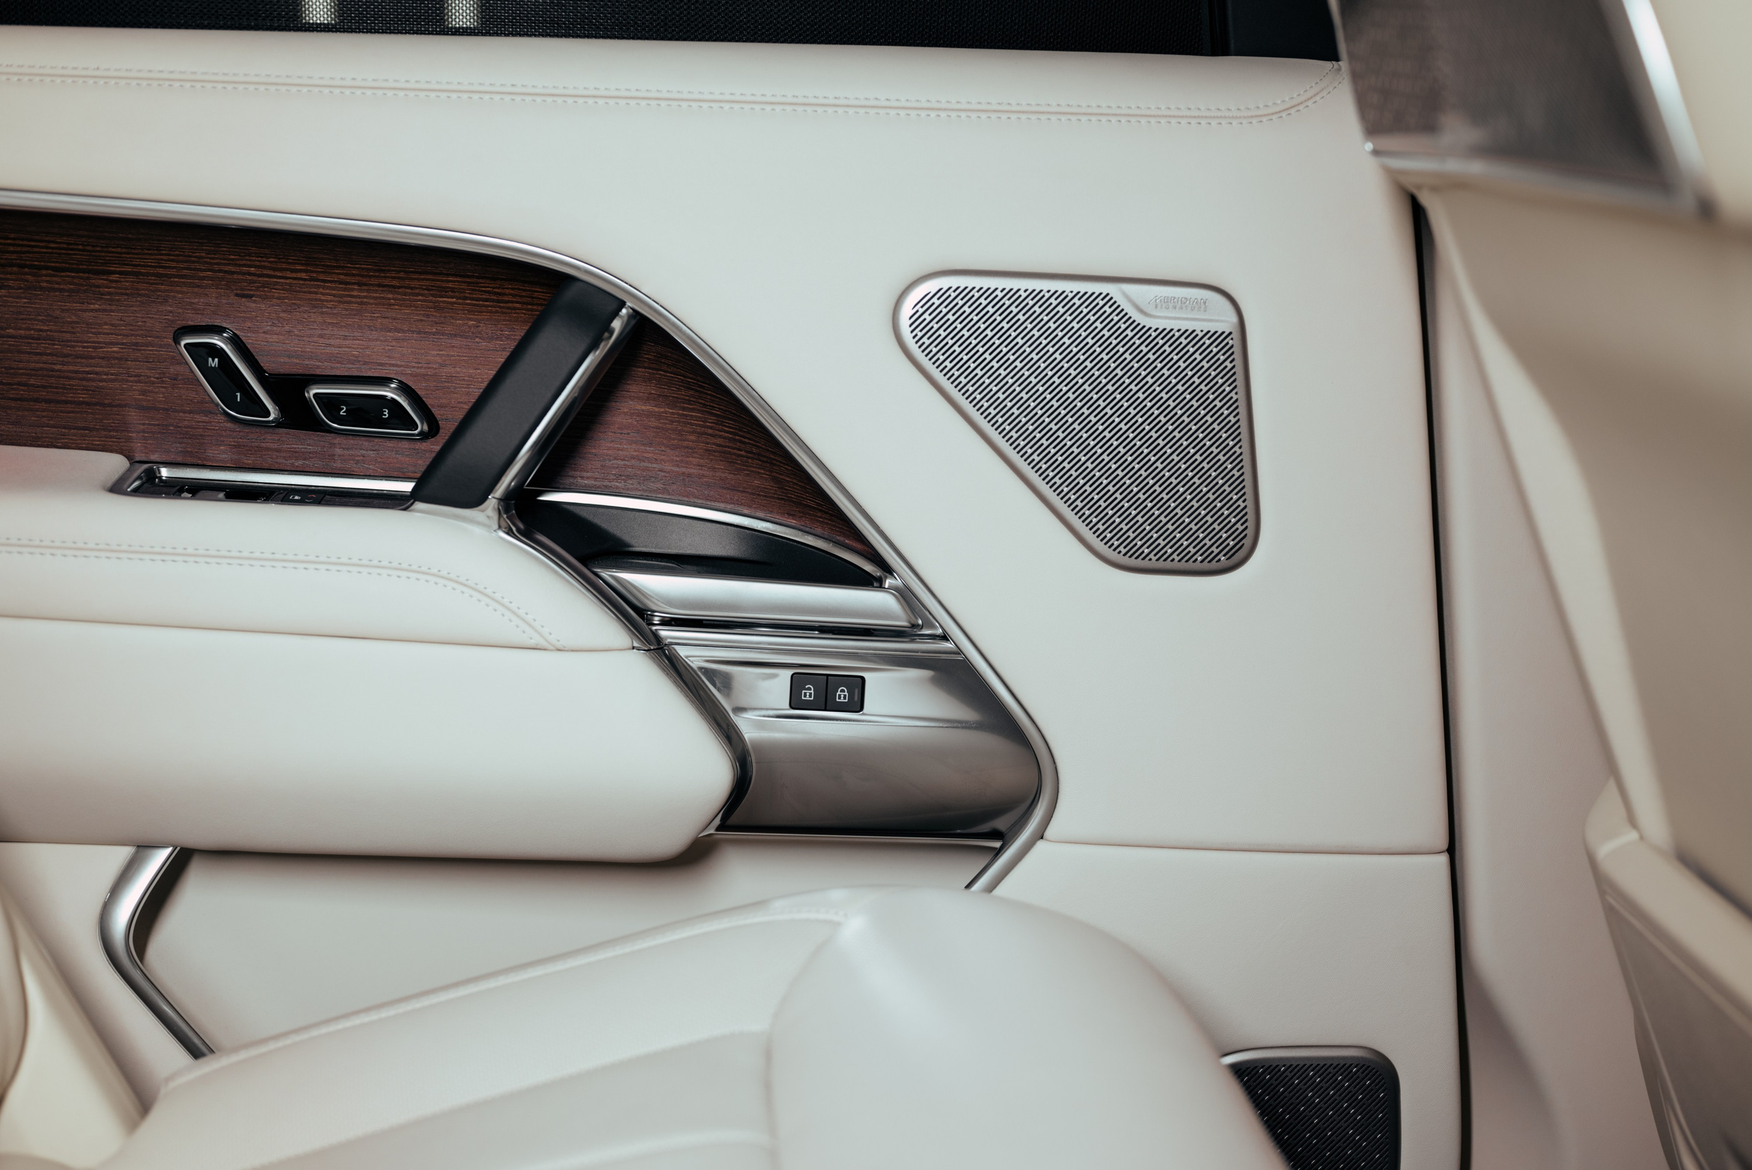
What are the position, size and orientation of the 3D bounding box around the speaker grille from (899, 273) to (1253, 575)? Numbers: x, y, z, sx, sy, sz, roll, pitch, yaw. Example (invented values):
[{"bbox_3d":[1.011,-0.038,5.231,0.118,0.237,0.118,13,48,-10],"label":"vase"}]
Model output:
[{"bbox_3d":[0.095,-0.076,1.154,0.176,0.140,0.015,1,10,-1],"label":"speaker grille"}]

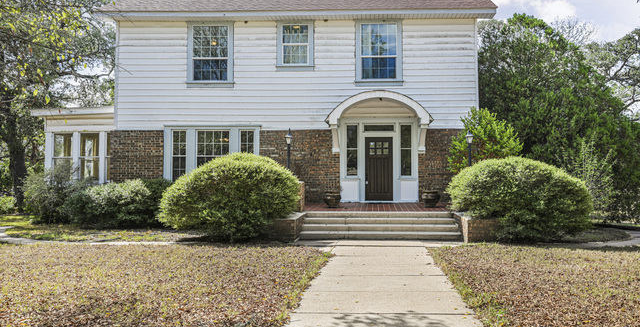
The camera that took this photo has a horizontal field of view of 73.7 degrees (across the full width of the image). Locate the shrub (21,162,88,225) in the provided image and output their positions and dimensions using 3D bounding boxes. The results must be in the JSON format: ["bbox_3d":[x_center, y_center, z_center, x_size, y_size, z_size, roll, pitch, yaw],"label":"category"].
[{"bbox_3d":[-8.150,0.900,13.200,2.100,1.900,1.800,0,0,3],"label":"shrub"}]

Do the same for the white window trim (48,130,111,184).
[{"bbox_3d":[-8.500,-0.220,15.100,2.500,1.880,0.200,0,0,3],"label":"white window trim"}]

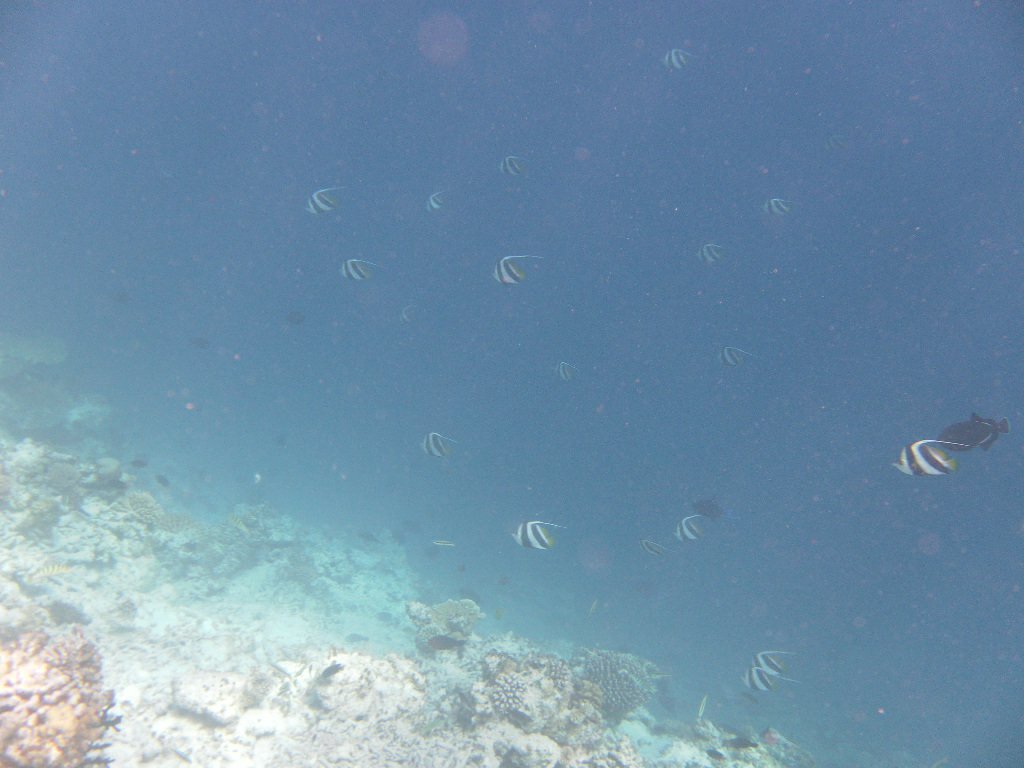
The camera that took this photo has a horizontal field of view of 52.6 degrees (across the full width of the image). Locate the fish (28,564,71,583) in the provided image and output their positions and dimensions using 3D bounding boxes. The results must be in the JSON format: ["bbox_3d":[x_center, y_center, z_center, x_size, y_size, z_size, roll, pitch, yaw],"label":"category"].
[{"bbox_3d":[-1.251,0.512,2.800,0.125,0.038,0.022,-15,8,9],"label":"fish"}]

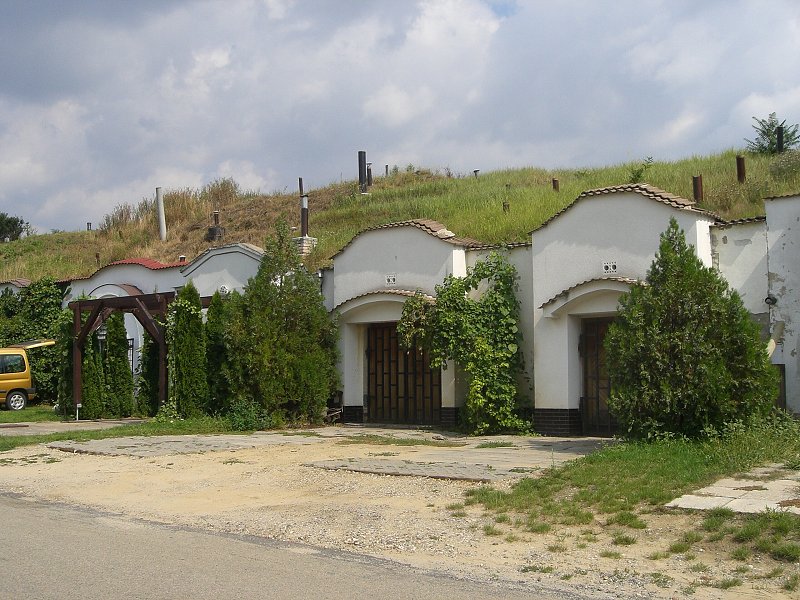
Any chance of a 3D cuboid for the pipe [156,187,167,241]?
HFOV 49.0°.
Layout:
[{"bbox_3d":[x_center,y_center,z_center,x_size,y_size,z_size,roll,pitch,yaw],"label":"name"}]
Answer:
[{"bbox_3d":[-7.662,-2.759,28.228,0.180,1.756,0.180,-6,-6,-1],"label":"pipe"}]

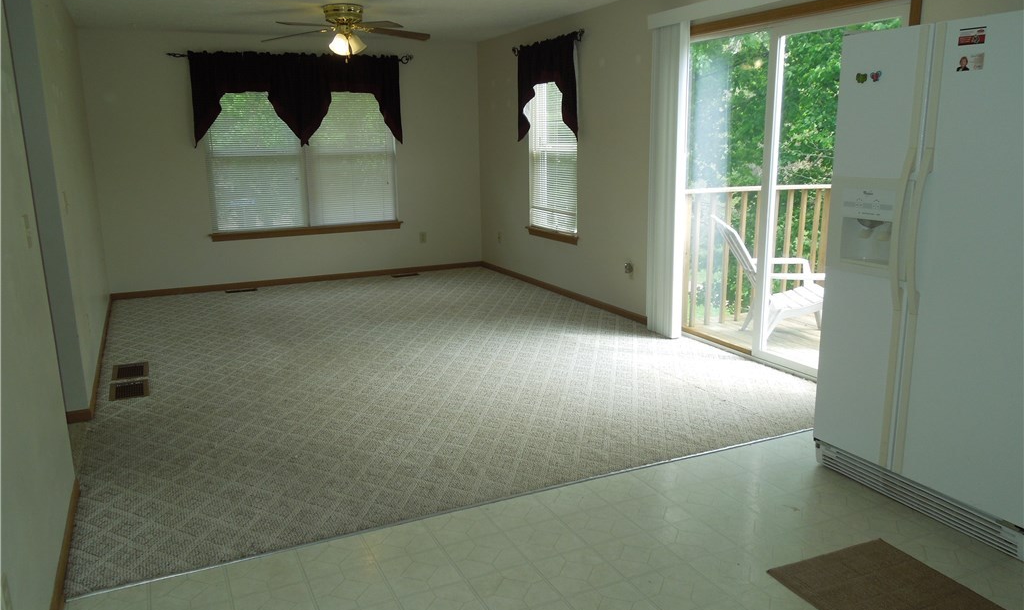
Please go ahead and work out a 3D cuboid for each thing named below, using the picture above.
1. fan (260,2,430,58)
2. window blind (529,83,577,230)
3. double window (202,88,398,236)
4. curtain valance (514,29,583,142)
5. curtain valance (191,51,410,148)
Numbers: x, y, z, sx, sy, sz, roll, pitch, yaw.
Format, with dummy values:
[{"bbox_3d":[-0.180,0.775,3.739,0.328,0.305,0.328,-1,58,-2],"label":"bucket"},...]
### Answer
[{"bbox_3d":[-1.230,-2.065,5.604,1.251,0.362,1.271,-7,14,-26],"label":"fan"},{"bbox_3d":[0.363,-1.366,6.639,0.120,1.390,0.864,-7,14,-26],"label":"window blind"},{"bbox_3d":[-2.035,-1.468,7.330,1.807,1.390,0.120,-7,14,-23],"label":"double window"},{"bbox_3d":[0.305,-1.859,6.423,0.130,0.859,1.062,-7,14,-26],"label":"curtain valance"},{"bbox_3d":[-2.018,-1.975,7.128,1.976,0.859,0.130,-7,14,-23],"label":"curtain valance"}]

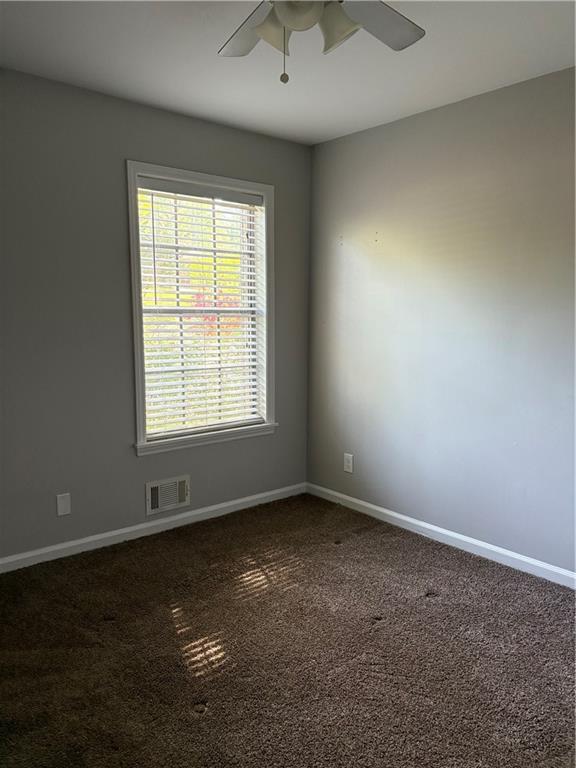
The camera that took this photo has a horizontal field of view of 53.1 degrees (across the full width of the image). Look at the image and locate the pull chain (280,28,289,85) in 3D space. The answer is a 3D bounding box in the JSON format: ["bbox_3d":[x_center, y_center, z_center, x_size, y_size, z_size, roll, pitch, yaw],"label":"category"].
[{"bbox_3d":[-0.008,-0.843,1.483,0.021,0.139,0.021,0,7,0],"label":"pull chain"}]

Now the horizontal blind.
[{"bbox_3d":[-0.505,-0.421,3.566,0.887,1.427,0.057,-6,10,-40],"label":"horizontal blind"}]

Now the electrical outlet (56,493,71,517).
[{"bbox_3d":[-1.191,0.645,3.075,0.068,0.115,0.008,-6,10,-40],"label":"electrical outlet"}]

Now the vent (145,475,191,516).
[{"bbox_3d":[-0.715,0.670,3.485,0.295,0.196,0.013,-6,10,-40],"label":"vent"}]

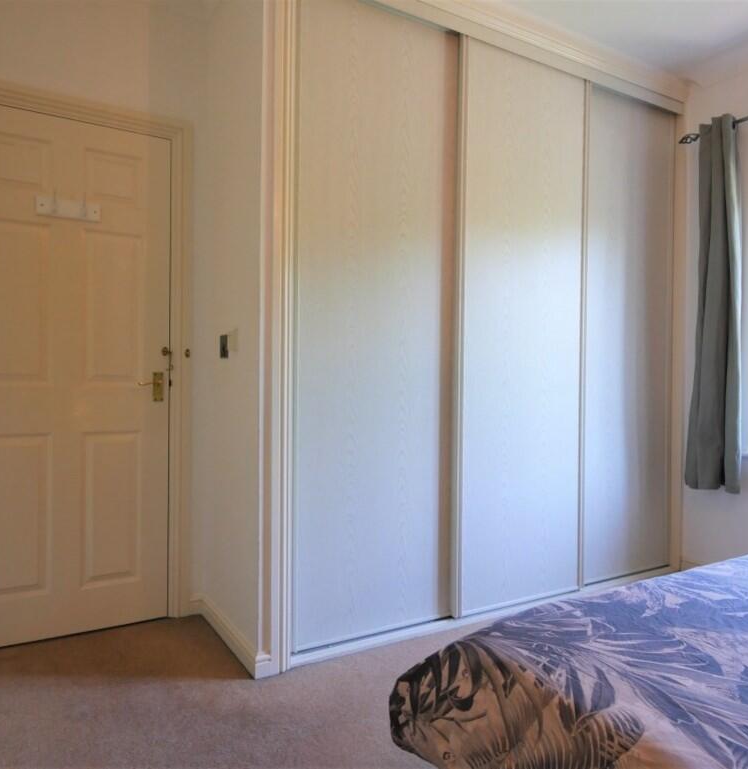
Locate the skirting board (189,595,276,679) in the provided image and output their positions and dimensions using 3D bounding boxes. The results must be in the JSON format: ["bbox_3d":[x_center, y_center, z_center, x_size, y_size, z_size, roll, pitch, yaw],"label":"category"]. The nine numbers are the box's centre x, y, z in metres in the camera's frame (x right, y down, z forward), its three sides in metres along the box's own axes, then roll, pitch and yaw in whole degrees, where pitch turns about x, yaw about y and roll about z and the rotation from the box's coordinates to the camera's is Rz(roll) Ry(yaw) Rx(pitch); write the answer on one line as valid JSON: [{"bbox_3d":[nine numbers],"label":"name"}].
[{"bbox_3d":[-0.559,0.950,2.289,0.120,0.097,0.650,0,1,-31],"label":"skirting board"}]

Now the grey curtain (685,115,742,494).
[{"bbox_3d":[1.706,-0.398,2.962,0.130,1.850,0.260,0,1,-30],"label":"grey curtain"}]

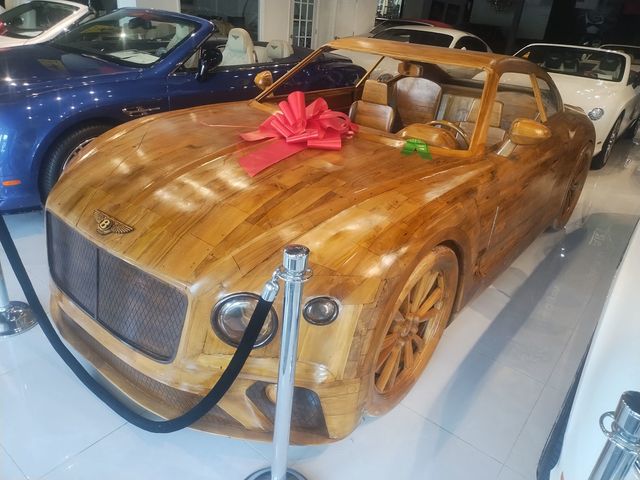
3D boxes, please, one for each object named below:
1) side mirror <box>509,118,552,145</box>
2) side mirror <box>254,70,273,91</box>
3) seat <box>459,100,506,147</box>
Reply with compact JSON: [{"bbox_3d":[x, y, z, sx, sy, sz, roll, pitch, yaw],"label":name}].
[{"bbox_3d":[1.024,-0.524,2.256,0.200,0.135,0.120,17,28,23],"label":"side mirror"},{"bbox_3d":[-0.396,-1.136,3.260,0.120,0.135,0.200,-15,32,-36],"label":"side mirror"},{"bbox_3d":[0.924,-0.495,3.054,0.470,0.820,0.680,23,31,33],"label":"seat"}]

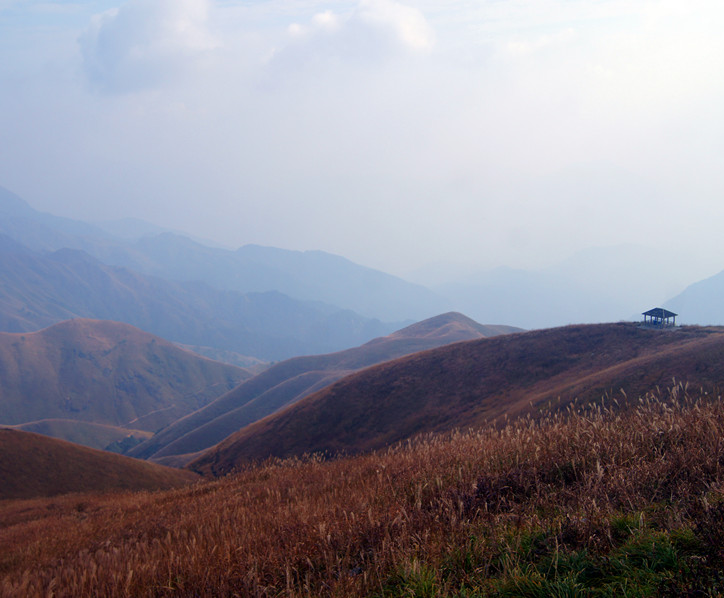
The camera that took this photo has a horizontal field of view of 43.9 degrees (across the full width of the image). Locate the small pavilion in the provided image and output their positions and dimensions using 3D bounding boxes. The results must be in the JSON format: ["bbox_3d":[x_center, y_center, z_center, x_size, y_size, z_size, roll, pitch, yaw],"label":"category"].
[{"bbox_3d":[66.253,4.197,199.736,4.298,3.993,6.151,-6,9,-30],"label":"small pavilion"}]

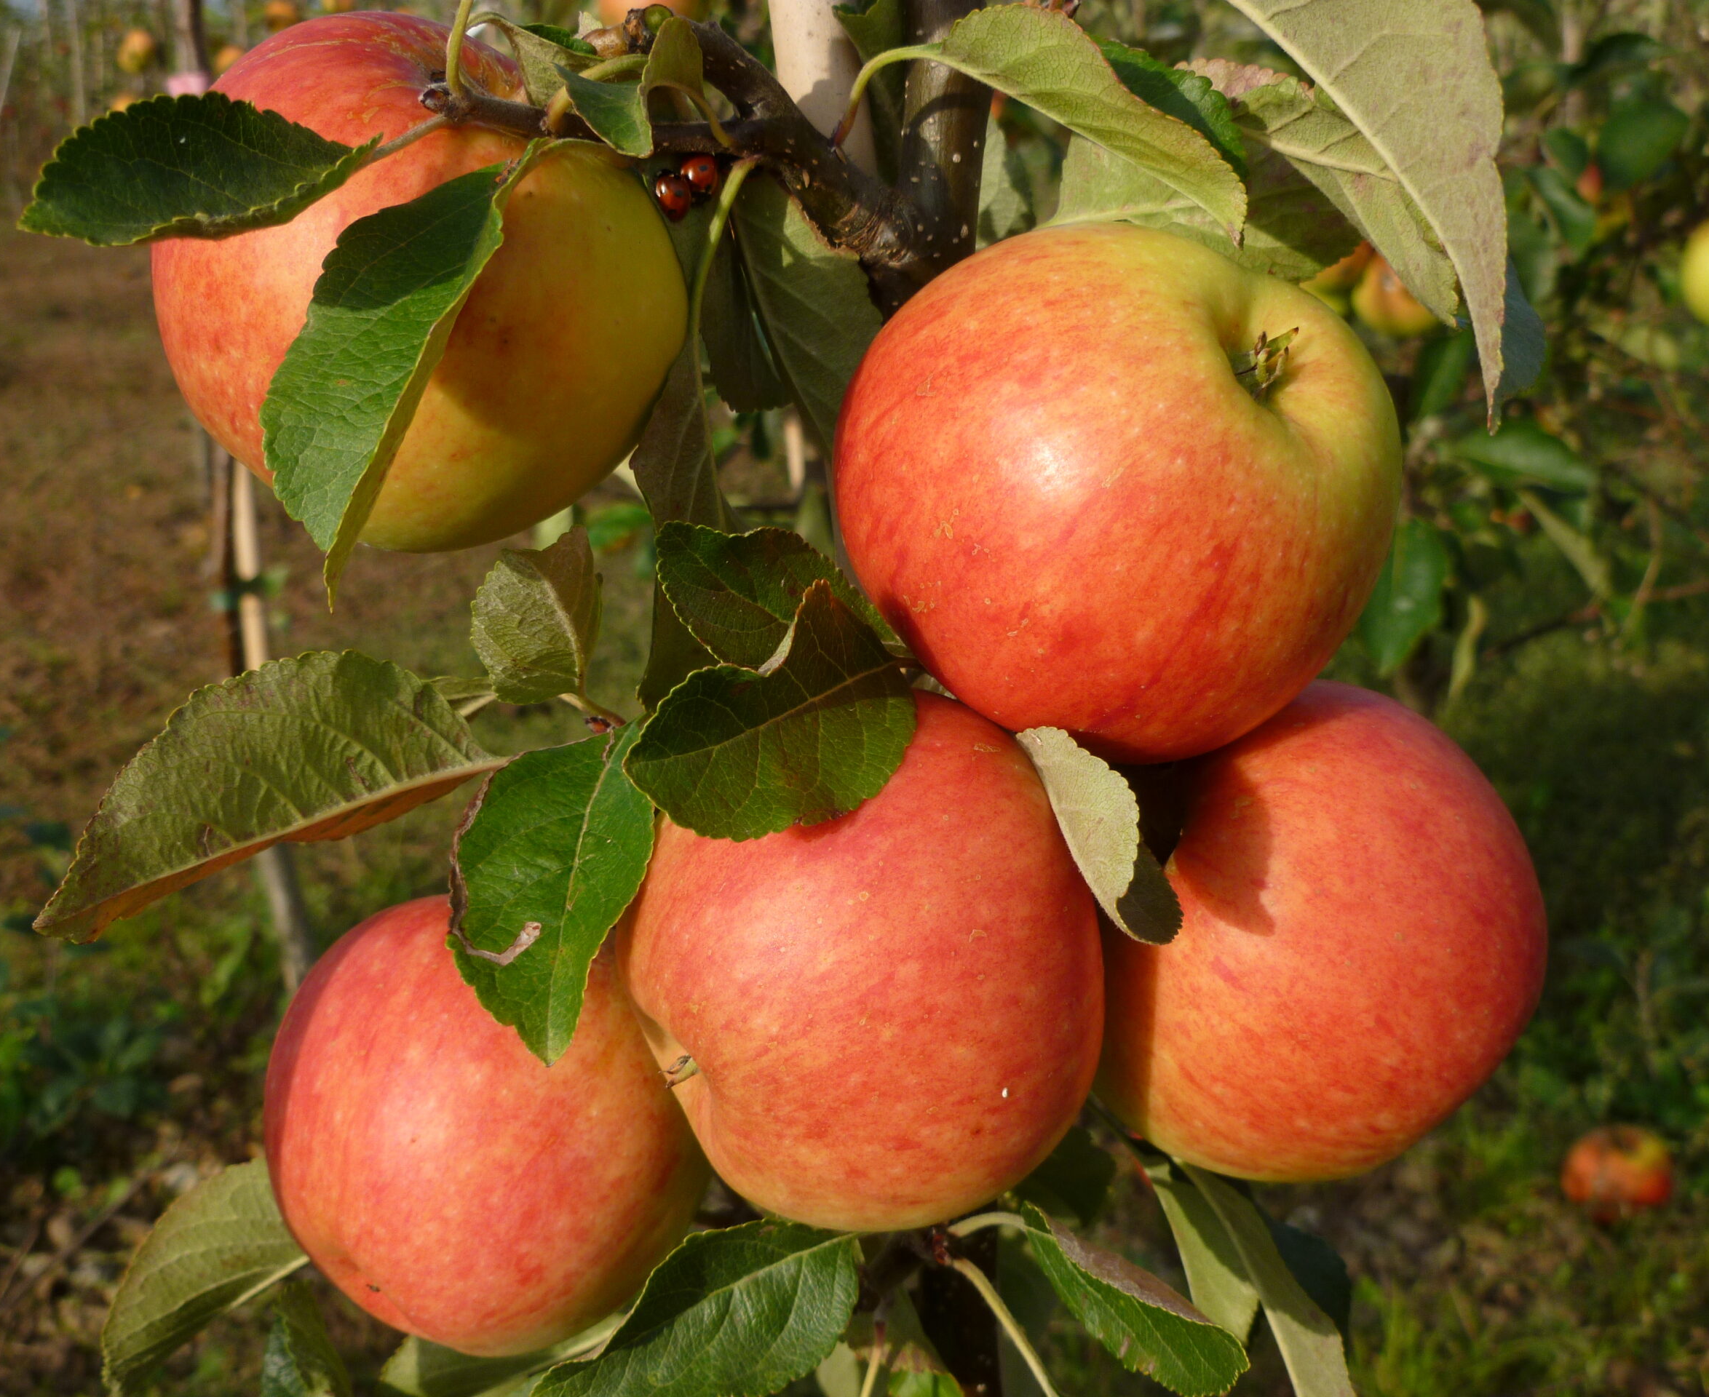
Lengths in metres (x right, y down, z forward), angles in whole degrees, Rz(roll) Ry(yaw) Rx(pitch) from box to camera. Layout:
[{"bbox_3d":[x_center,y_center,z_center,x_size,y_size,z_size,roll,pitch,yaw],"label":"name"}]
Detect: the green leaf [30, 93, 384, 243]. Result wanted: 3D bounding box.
[{"bbox_3d":[-0.084,-0.068,0.269,0.042,0.010,0.021,-19,45,-19],"label":"green leaf"}]

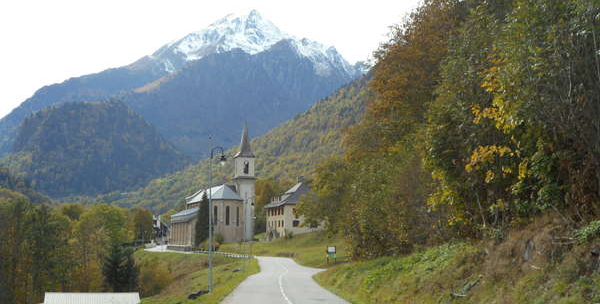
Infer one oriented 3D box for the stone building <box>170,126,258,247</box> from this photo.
[{"bbox_3d":[-20.000,8.419,239.189,15.200,28.000,29.000,2,-5,-17],"label":"stone building"}]

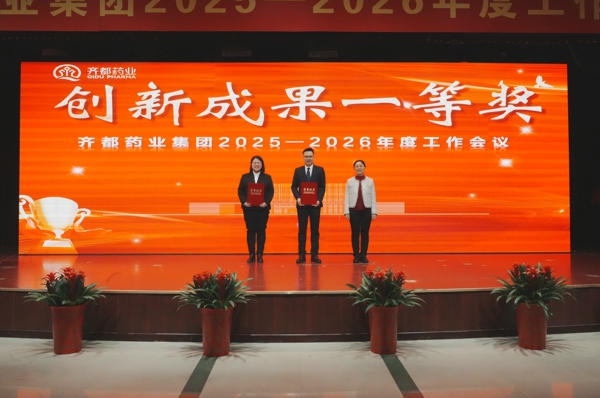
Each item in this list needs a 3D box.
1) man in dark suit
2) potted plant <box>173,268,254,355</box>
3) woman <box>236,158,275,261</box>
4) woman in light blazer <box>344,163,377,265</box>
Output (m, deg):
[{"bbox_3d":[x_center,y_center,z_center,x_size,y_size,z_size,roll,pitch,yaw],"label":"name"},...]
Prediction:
[{"bbox_3d":[0.134,0.097,7.650,0.530,1.760,0.360,0,0,-1],"label":"man in dark suit"},{"bbox_3d":[-0.832,1.079,4.840,0.765,0.820,0.750,0,0,-1],"label":"potted plant"},{"bbox_3d":[-0.666,0.158,7.650,0.550,1.635,0.360,0,0,-2],"label":"woman"},{"bbox_3d":[0.940,0.192,7.680,0.510,1.567,0.290,0,0,-1],"label":"woman in light blazer"}]

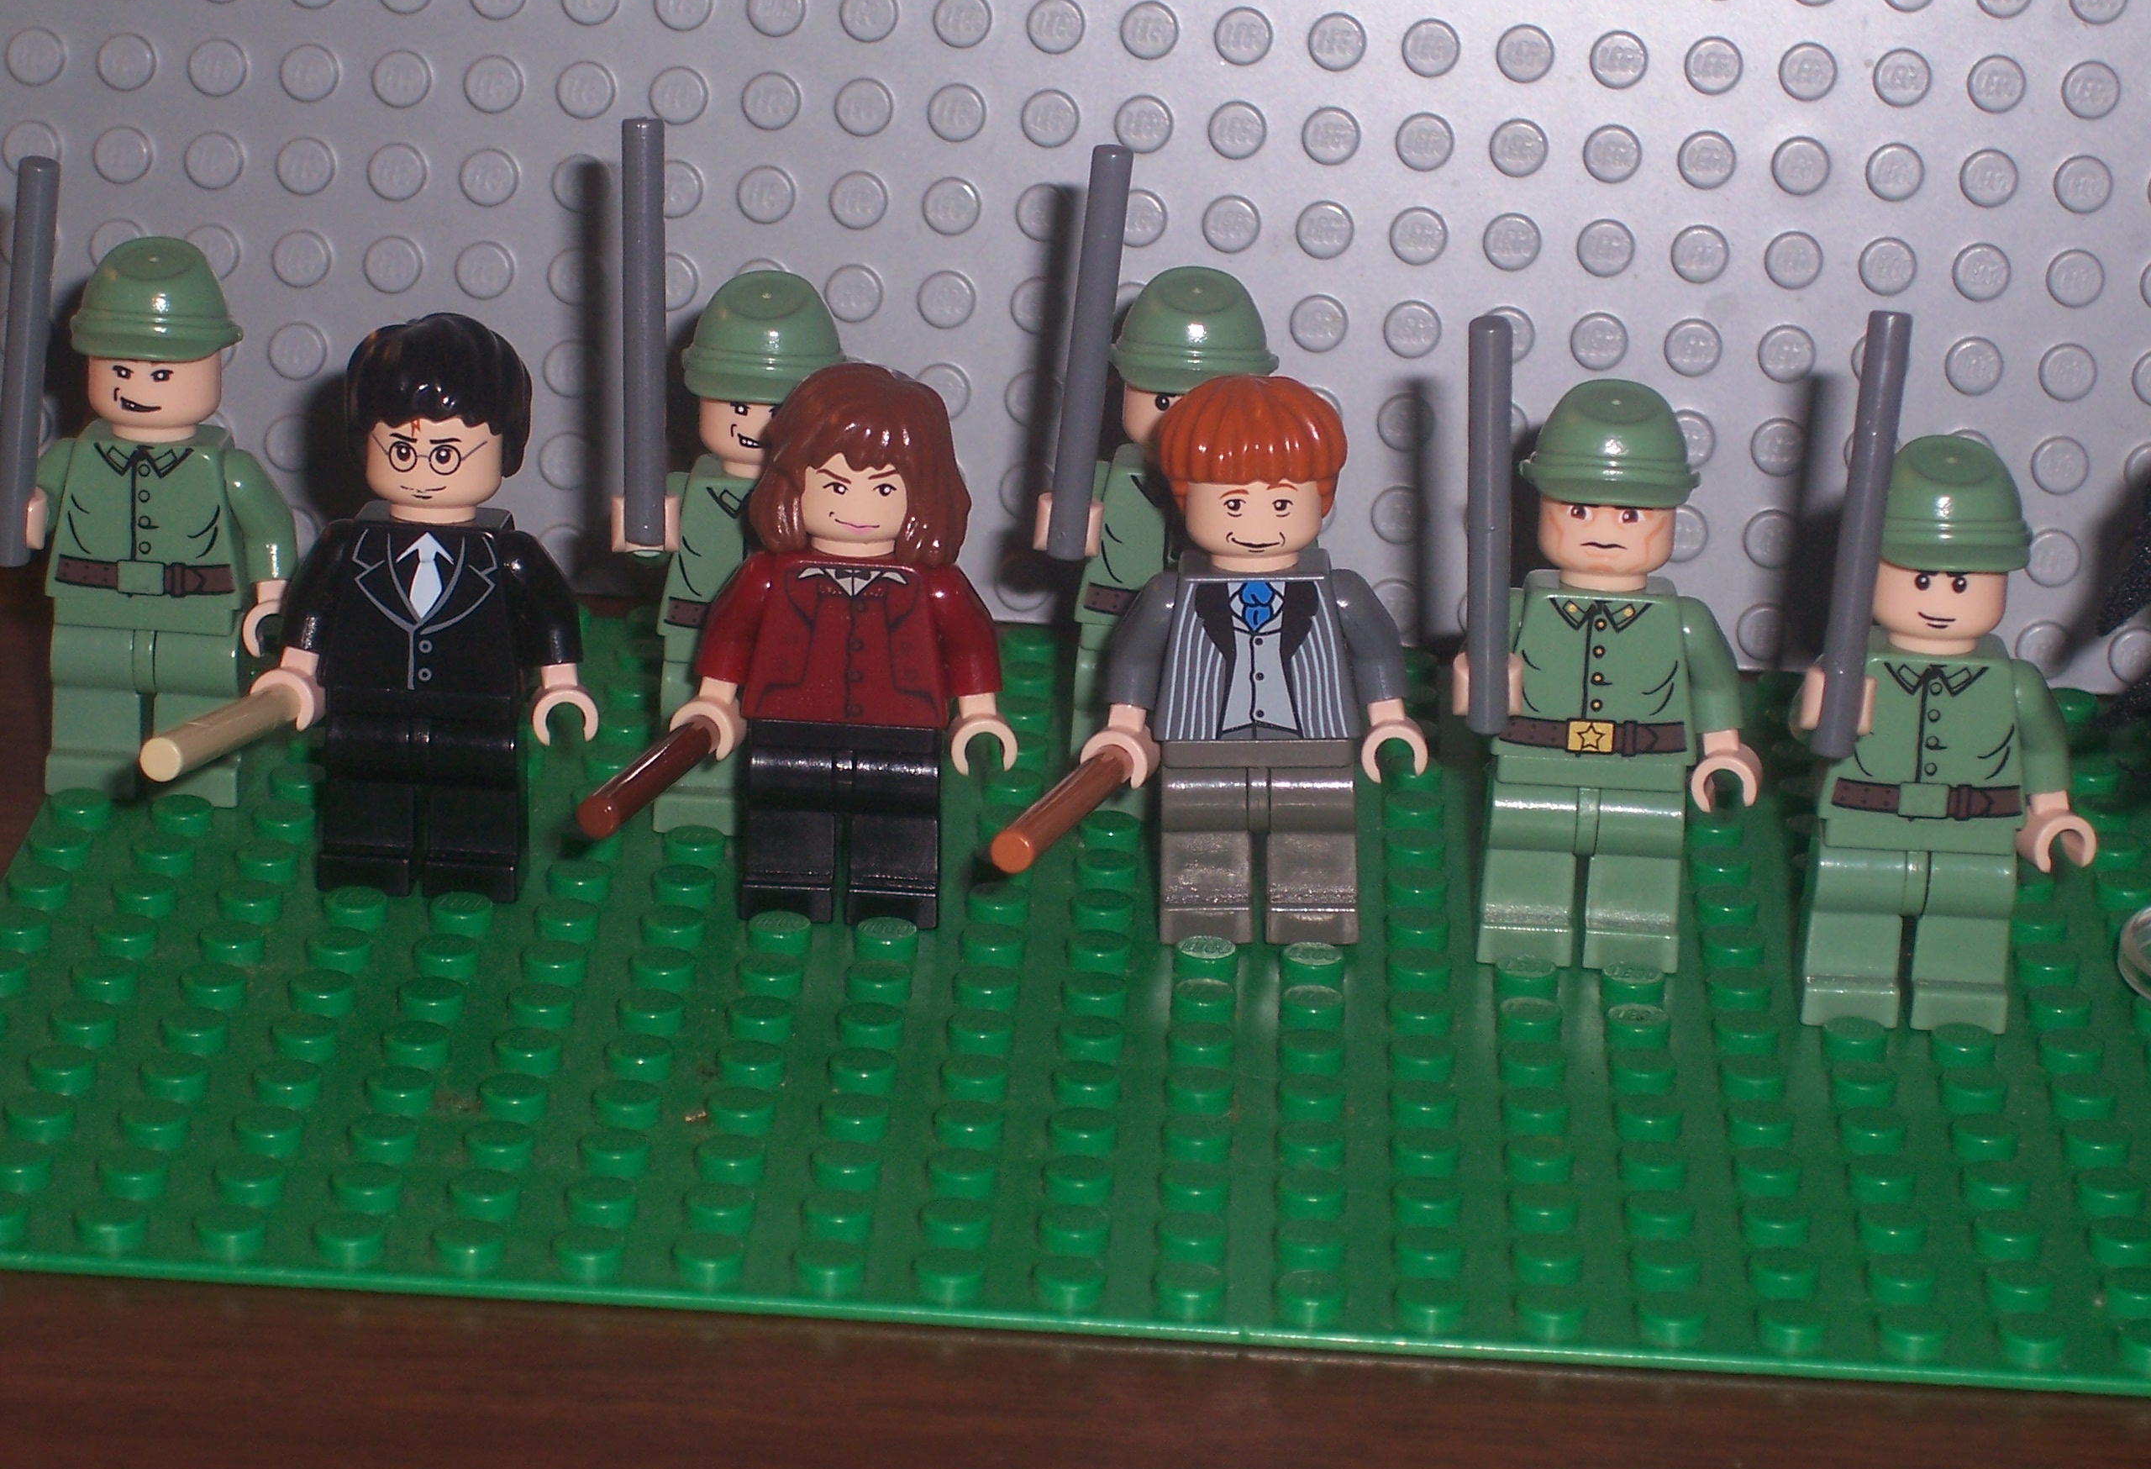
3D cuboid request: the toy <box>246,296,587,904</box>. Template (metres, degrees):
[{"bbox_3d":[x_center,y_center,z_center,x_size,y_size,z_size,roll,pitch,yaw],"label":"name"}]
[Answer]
[{"bbox_3d":[-0.048,-0.009,0.477,0.025,0.045,0.015,3,21,1],"label":"toy"}]

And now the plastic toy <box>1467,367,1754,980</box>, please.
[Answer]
[{"bbox_3d":[0.040,-0.003,0.473,0.024,0.044,0.020,3,21,1],"label":"plastic toy"}]

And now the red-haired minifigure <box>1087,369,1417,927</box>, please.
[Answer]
[{"bbox_3d":[0.013,-0.005,0.476,0.025,0.044,0.015,-1,21,3],"label":"red-haired minifigure"}]

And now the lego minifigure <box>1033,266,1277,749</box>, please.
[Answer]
[{"bbox_3d":[0.009,-0.014,0.496,0.024,0.044,0.020,3,21,1],"label":"lego minifigure"}]

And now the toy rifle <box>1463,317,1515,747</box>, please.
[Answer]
[{"bbox_3d":[0.030,-0.015,0.460,0.003,0.032,0.003,0,26,2],"label":"toy rifle"}]

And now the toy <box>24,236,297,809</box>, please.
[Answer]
[{"bbox_3d":[-0.071,-0.016,0.490,0.024,0.044,0.020,3,21,1],"label":"toy"}]

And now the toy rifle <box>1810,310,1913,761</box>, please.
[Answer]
[{"bbox_3d":[0.056,-0.014,0.454,0.003,0.032,0.003,6,11,0],"label":"toy rifle"}]

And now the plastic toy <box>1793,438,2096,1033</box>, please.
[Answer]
[{"bbox_3d":[0.063,0.001,0.465,0.024,0.044,0.020,3,21,1],"label":"plastic toy"}]

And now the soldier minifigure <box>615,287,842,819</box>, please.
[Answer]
[{"bbox_3d":[-0.024,-0.013,0.490,0.024,0.044,0.020,3,21,1],"label":"soldier minifigure"}]

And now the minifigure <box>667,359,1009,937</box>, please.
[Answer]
[{"bbox_3d":[-0.017,-0.007,0.477,0.025,0.043,0.015,3,21,1],"label":"minifigure"}]

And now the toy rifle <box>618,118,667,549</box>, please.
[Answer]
[{"bbox_3d":[-0.032,-0.030,0.477,0.003,0.032,0.003,1,14,2],"label":"toy rifle"}]

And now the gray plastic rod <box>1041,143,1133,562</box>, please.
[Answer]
[{"bbox_3d":[0.001,-0.029,0.483,0.003,0.032,0.003,7,19,0],"label":"gray plastic rod"}]

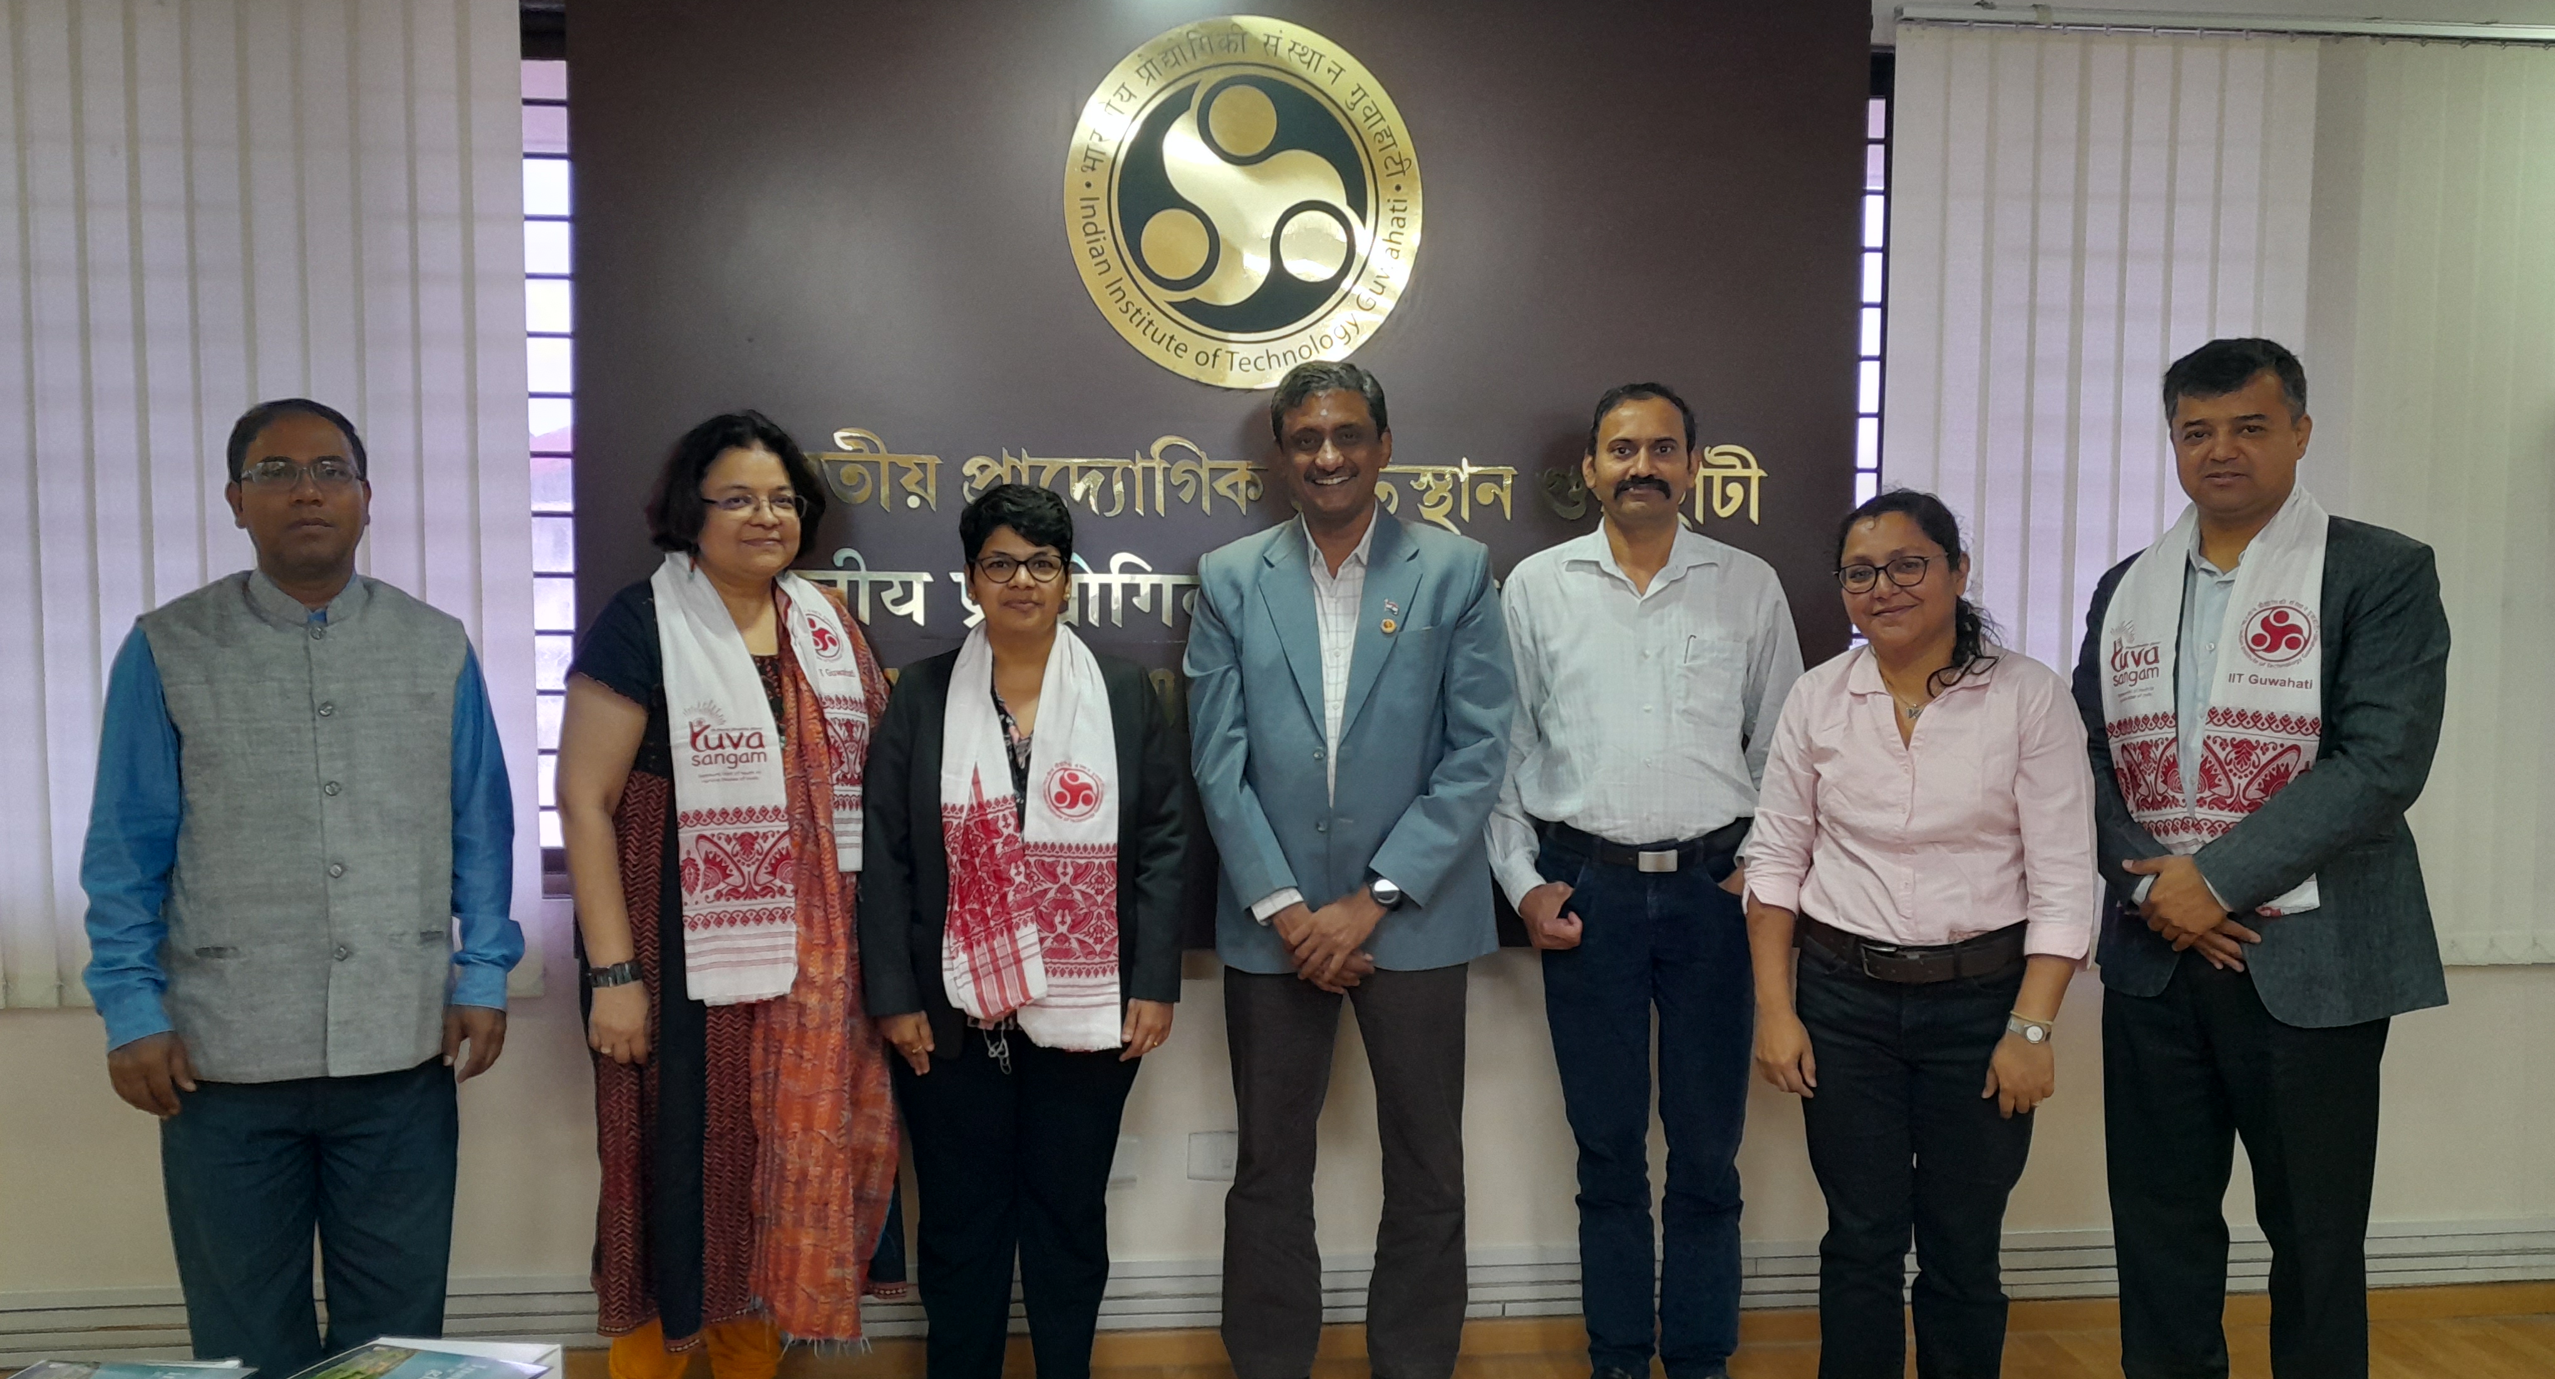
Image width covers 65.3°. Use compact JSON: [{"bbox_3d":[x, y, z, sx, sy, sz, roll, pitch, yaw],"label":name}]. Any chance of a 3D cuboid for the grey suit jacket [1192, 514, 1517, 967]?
[{"bbox_3d":[0.115,0.074,3.203,0.540,0.721,0.320,1,4,4],"label":"grey suit jacket"}]

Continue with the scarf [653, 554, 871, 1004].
[{"bbox_3d":[-0.796,0.132,3.080,0.310,0.678,0.270,-2,5,-26],"label":"scarf"}]

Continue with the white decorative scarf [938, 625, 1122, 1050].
[{"bbox_3d":[-0.390,0.224,3.132,0.280,0.651,0.250,0,4,-7],"label":"white decorative scarf"}]

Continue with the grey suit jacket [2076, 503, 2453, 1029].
[{"bbox_3d":[1.575,0.123,3.218,0.550,0.790,0.360,4,6,43],"label":"grey suit jacket"}]

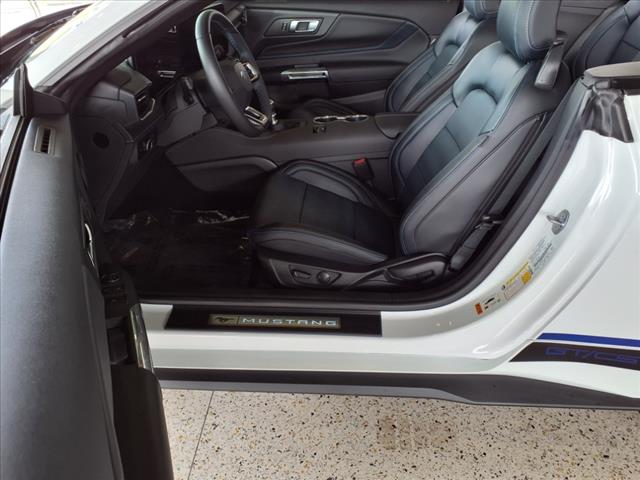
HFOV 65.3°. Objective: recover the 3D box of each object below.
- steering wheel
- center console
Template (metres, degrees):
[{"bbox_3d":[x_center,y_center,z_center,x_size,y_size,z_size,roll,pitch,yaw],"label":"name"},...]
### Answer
[{"bbox_3d":[-0.246,-0.466,1.408,0.085,0.358,0.368,-17,27,17],"label":"steering wheel"},{"bbox_3d":[-0.049,-0.338,1.885,0.990,0.270,0.270,2,31,6],"label":"center console"}]

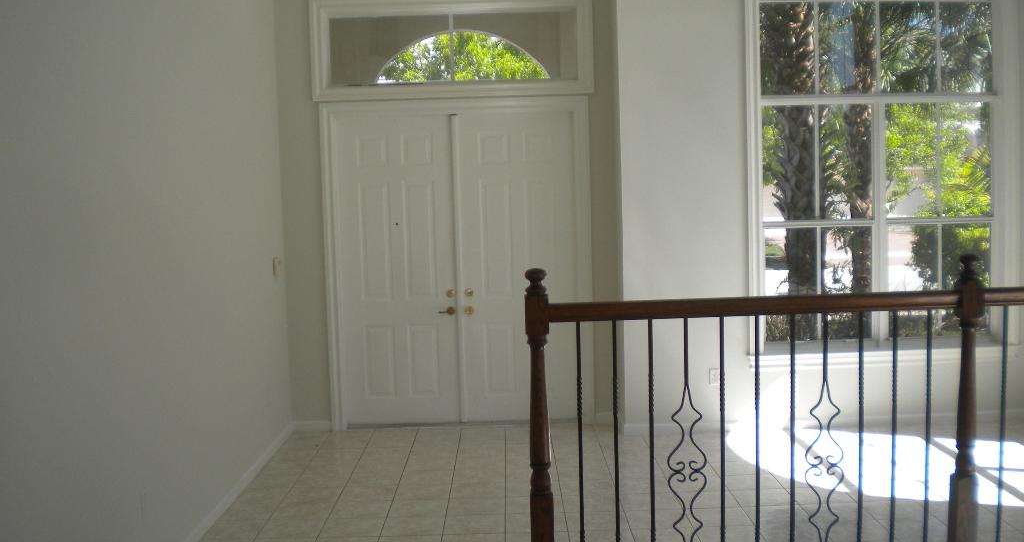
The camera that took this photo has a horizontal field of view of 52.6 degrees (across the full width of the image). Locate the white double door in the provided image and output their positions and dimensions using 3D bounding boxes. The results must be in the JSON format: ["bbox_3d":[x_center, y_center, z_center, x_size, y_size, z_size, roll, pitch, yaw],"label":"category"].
[{"bbox_3d":[-0.430,-0.050,7.869,1.930,2.440,0.100,-2,5,0],"label":"white double door"}]

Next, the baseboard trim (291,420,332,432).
[{"bbox_3d":[-1.526,1.187,7.922,0.310,0.085,0.020,-2,5,0],"label":"baseboard trim"}]

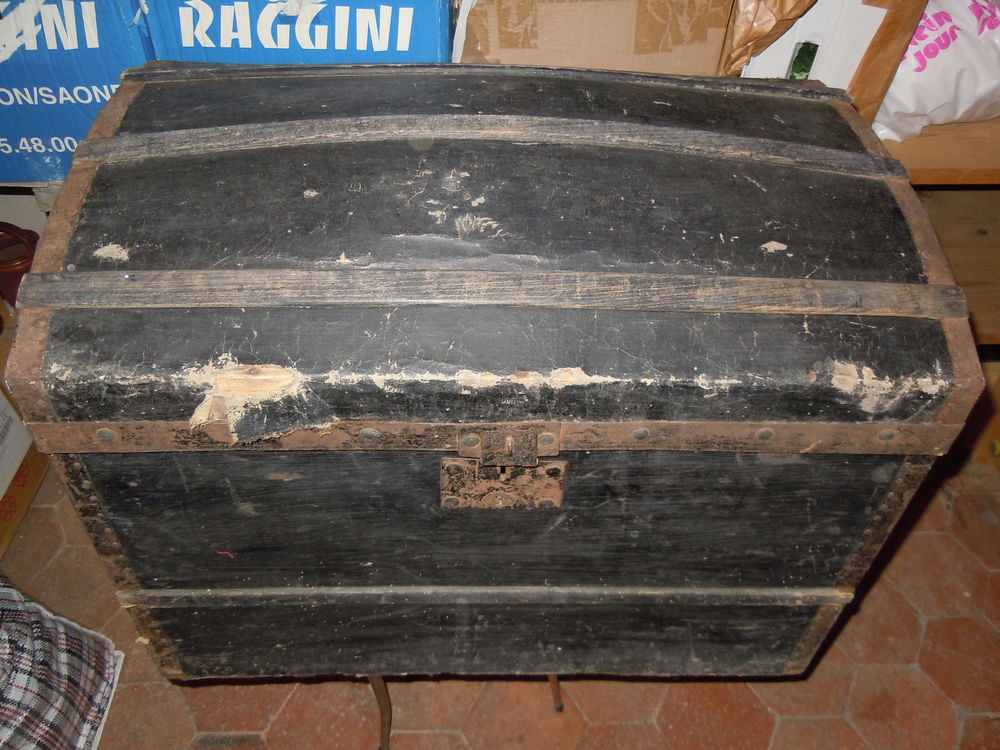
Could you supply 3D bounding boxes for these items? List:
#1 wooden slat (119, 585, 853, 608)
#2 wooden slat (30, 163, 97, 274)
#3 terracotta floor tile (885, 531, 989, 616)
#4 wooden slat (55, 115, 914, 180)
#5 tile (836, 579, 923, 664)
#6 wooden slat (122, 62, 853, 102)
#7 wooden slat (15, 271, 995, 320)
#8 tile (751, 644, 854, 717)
[{"bbox_3d":[-0.005,0.220,0.858,0.720,0.026,0.011,0,45,-3],"label":"wooden slat"},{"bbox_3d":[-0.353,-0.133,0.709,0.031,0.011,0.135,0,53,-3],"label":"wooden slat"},{"bbox_3d":[0.812,0.373,1.621,0.202,0.015,0.175,0,45,-2],"label":"terracotta floor tile"},{"bbox_3d":[0.001,-0.202,0.761,0.740,0.038,0.032,0,49,-3],"label":"wooden slat"},{"bbox_3d":[0.658,0.438,1.551,0.202,0.015,0.175,0,45,-2],"label":"tile"},{"bbox_3d":[-0.004,-0.299,0.888,0.740,0.022,0.032,0,34,-3],"label":"wooden slat"},{"bbox_3d":[0.004,-0.065,0.673,0.740,0.019,0.032,0,65,-3],"label":"wooden slat"},{"bbox_3d":[0.505,0.503,1.481,0.202,0.015,0.175,0,45,-2],"label":"tile"}]

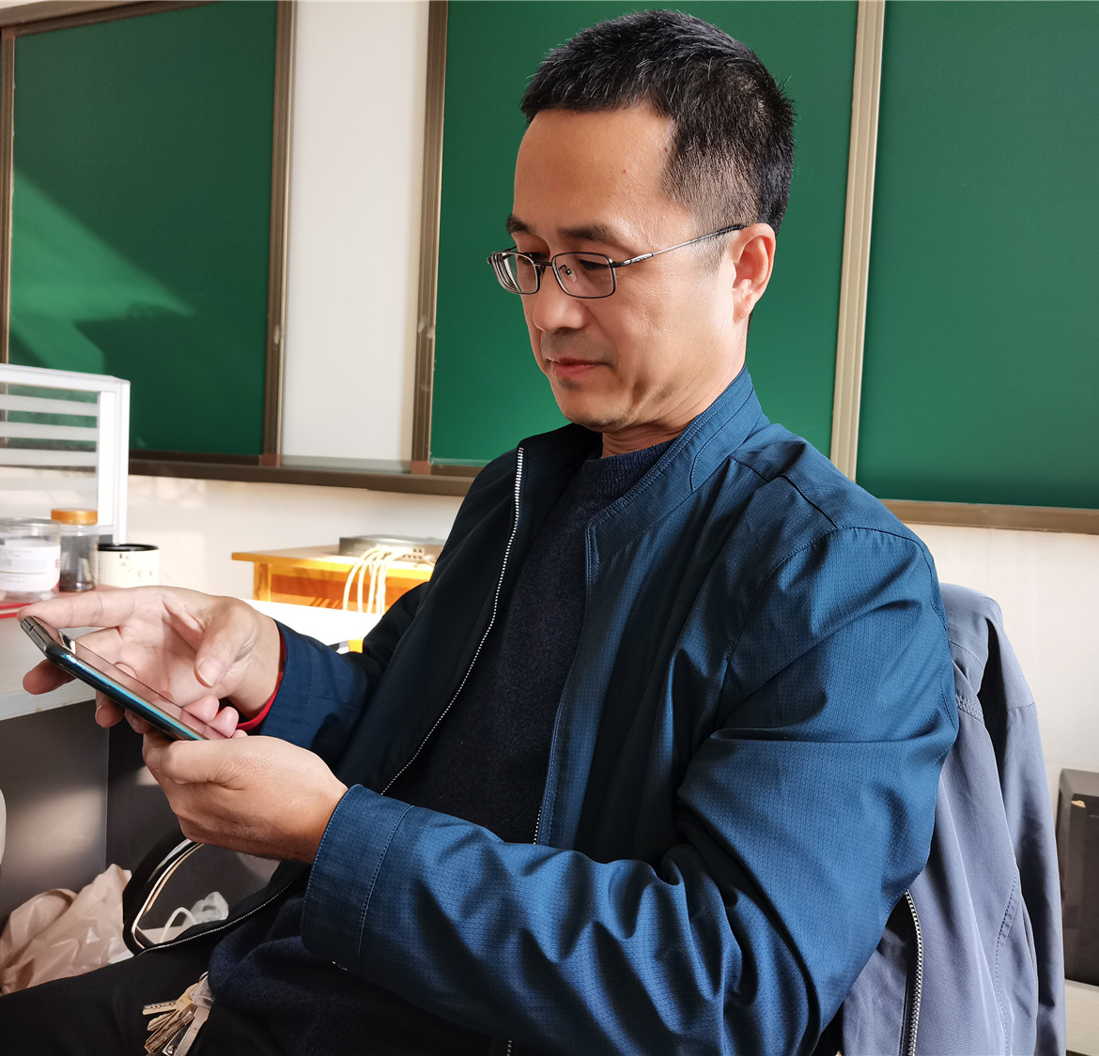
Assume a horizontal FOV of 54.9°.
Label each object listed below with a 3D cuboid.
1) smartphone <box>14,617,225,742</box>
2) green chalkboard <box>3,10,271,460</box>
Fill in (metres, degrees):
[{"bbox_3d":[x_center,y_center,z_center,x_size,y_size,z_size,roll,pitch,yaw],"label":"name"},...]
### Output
[{"bbox_3d":[-0.231,0.106,0.624,0.158,0.009,0.074,43,-17,-32],"label":"smartphone"},{"bbox_3d":[-1.114,-0.785,2.844,0.950,1.170,0.030,4,4,24],"label":"green chalkboard"}]

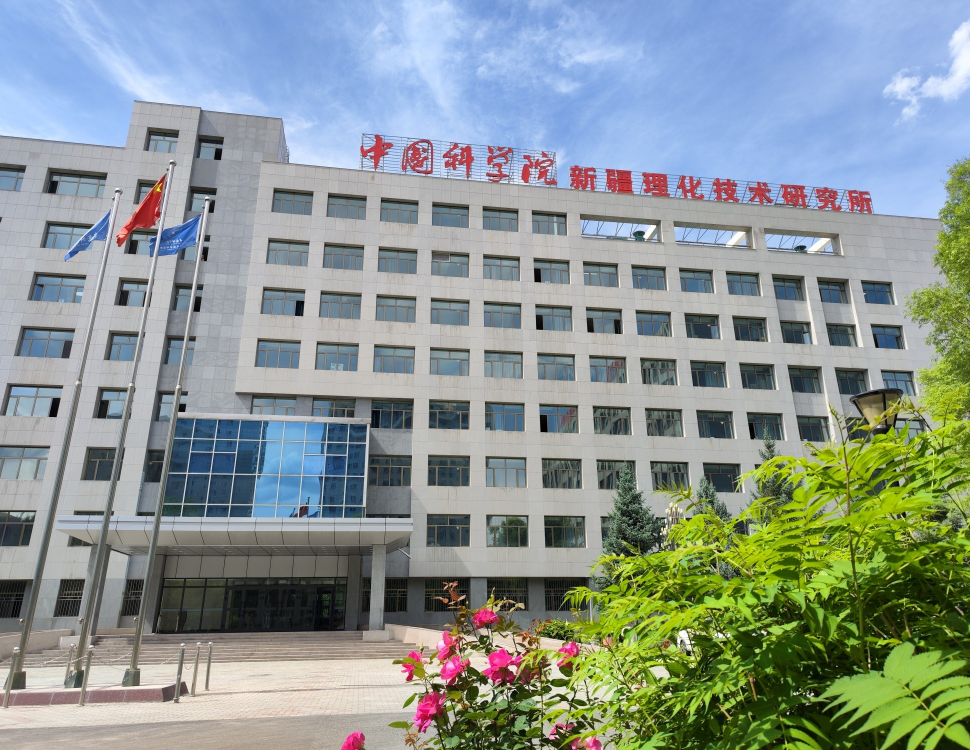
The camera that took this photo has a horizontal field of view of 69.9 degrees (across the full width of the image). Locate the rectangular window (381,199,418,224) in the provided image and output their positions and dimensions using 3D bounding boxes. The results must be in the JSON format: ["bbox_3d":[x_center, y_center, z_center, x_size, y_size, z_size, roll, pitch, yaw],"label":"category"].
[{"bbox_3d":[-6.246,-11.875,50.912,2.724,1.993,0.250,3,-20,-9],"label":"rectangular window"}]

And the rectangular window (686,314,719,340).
[{"bbox_3d":[15.405,-3.329,49.260,2.600,1.900,0.200,3,-20,-9],"label":"rectangular window"}]

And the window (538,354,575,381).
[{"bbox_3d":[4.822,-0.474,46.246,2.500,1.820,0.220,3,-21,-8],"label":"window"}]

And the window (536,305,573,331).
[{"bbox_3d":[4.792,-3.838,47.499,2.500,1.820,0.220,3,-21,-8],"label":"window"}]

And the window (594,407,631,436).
[{"bbox_3d":[8.527,3.077,46.239,2.591,1.889,0.150,3,-20,-9],"label":"window"}]

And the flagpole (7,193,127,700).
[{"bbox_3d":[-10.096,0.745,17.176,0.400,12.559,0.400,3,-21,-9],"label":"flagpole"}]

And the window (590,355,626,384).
[{"bbox_3d":[8.722,-0.282,49.179,2.724,1.993,0.250,3,-20,-9],"label":"window"}]

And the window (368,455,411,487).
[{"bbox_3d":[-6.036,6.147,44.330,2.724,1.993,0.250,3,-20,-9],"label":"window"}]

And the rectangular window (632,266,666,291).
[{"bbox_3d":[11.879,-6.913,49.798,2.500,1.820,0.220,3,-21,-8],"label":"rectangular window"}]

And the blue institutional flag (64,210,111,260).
[{"bbox_3d":[-9.546,-3.374,16.649,0.850,1.330,0.270,-2,-20,4],"label":"blue institutional flag"}]

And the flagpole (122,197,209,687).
[{"bbox_3d":[-6.909,0.809,15.470,0.340,11.199,0.340,3,-20,-9],"label":"flagpole"}]

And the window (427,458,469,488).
[{"bbox_3d":[-2.207,6.020,42.922,2.600,1.900,0.200,3,-20,-9],"label":"window"}]

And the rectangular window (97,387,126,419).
[{"bbox_3d":[-21.961,1.720,41.197,2.010,1.848,0.150,3,-20,-9],"label":"rectangular window"}]

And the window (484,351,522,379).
[{"bbox_3d":[1.242,-0.568,46.149,2.595,1.895,0.200,3,-21,-9],"label":"window"}]

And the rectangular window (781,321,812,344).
[{"bbox_3d":[22.738,-3.012,50.710,2.595,1.893,0.200,3,-21,-9],"label":"rectangular window"}]

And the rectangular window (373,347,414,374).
[{"bbox_3d":[-5.838,-0.902,44.824,2.600,1.900,0.200,3,-20,-9],"label":"rectangular window"}]

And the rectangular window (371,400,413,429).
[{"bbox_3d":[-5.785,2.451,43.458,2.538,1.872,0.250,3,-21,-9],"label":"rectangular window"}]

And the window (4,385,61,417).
[{"bbox_3d":[-26.343,1.651,40.755,2.811,1.793,0.200,3,-20,-9],"label":"window"}]

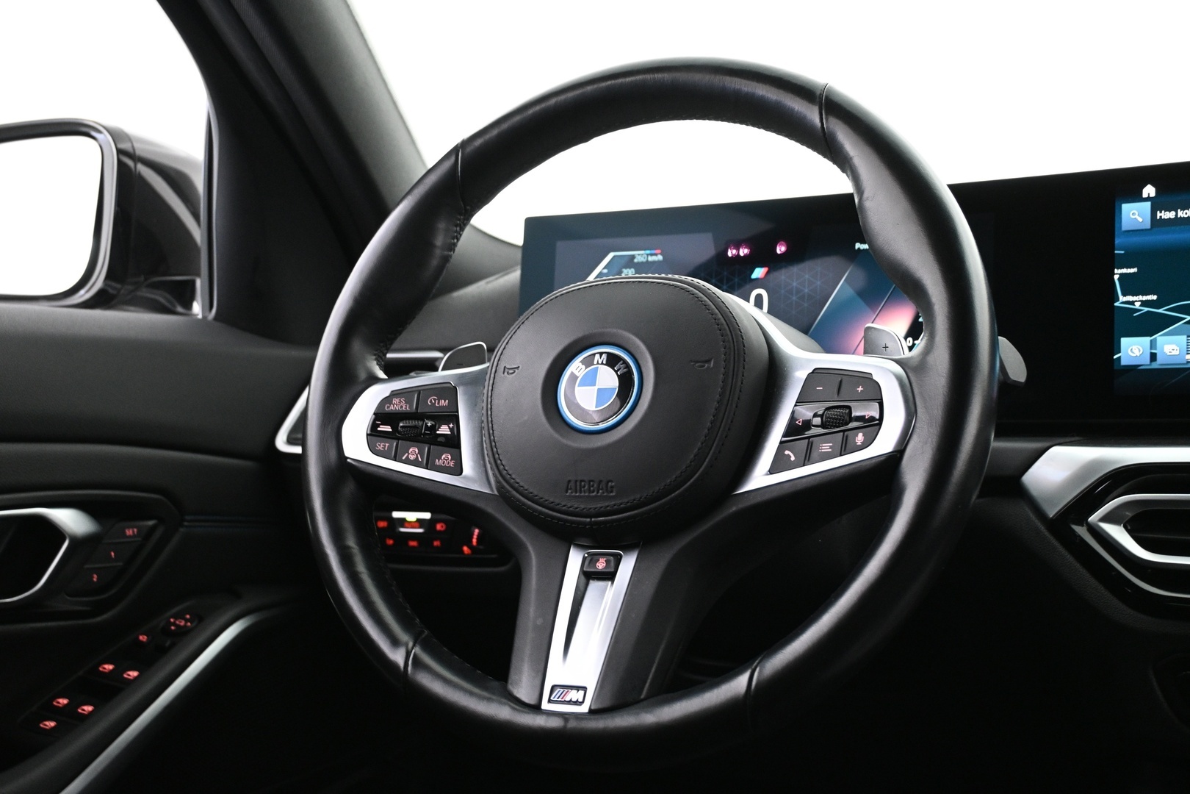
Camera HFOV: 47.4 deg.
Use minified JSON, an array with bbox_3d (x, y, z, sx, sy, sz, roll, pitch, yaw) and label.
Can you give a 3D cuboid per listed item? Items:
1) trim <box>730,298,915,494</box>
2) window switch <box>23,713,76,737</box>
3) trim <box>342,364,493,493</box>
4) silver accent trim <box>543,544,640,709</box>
[{"bbox_3d":[0.106,-0.006,0.647,0.113,0.114,0.019,-6,-31,35],"label":"trim"},{"bbox_3d":[-0.310,0.186,0.770,0.037,0.008,0.013,7,25,24],"label":"window switch"},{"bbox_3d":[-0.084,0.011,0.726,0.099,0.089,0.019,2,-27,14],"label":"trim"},{"bbox_3d":[-0.001,0.111,0.645,0.036,0.086,0.013,-2,-34,25],"label":"silver accent trim"}]

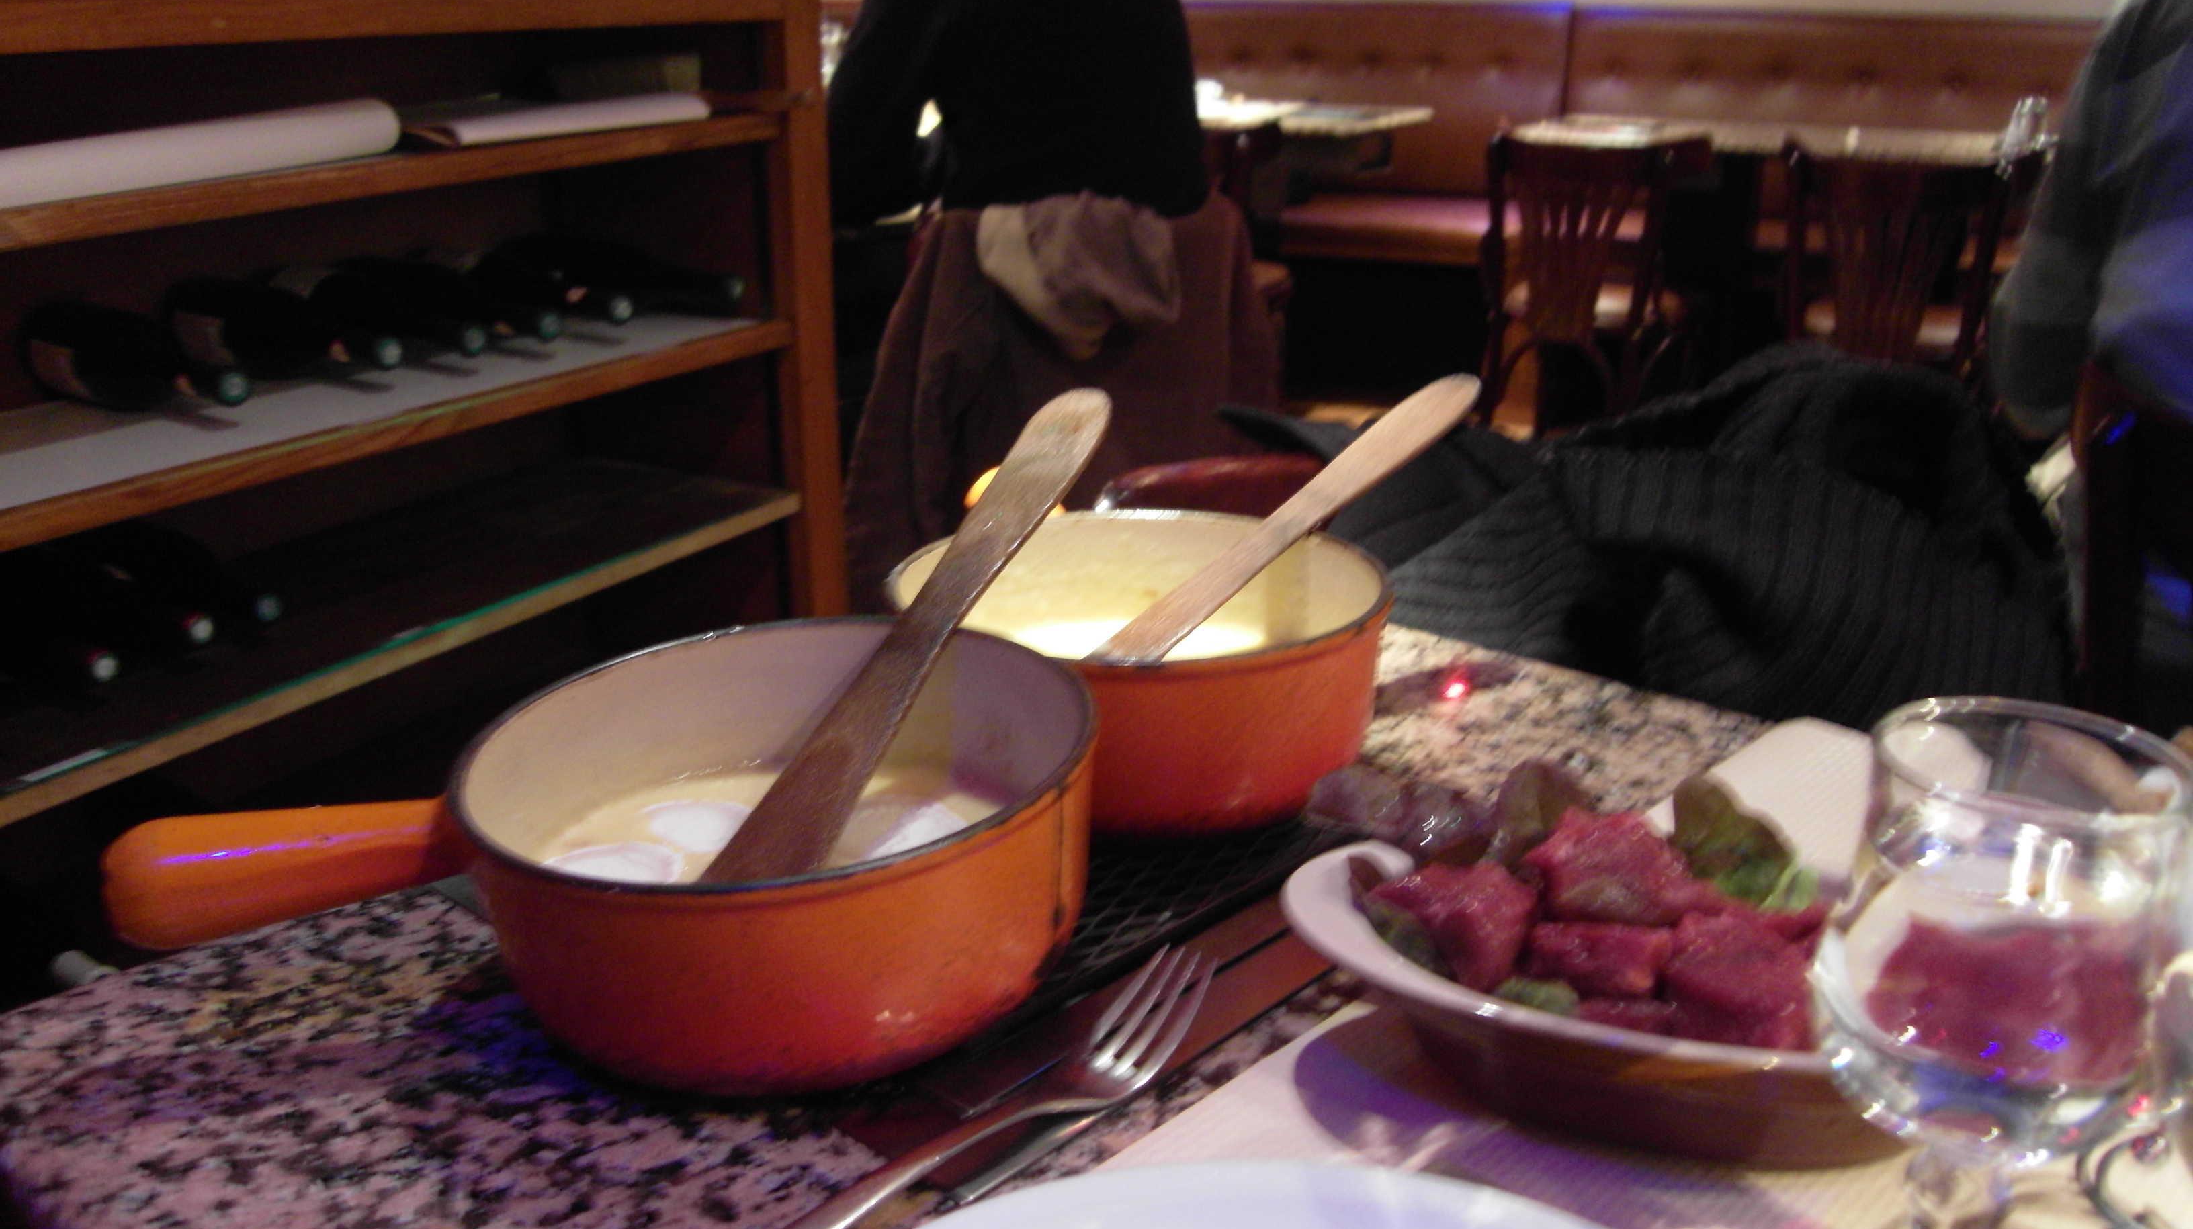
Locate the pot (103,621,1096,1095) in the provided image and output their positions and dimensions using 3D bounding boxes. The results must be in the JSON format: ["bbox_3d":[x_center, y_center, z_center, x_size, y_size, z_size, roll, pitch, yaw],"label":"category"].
[{"bbox_3d":[-0.139,0.078,0.547,0.287,0.076,0.194,-9,22,-17],"label":"pot"}]

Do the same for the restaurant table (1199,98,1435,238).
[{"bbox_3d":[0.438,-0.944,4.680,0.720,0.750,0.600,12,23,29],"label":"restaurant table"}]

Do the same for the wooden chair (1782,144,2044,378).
[{"bbox_3d":[1.462,-0.446,3.236,0.410,0.810,0.470,12,23,29],"label":"wooden chair"}]

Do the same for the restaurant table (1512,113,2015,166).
[{"bbox_3d":[1.499,-0.704,4.027,1.060,0.750,0.600,12,23,29],"label":"restaurant table"}]

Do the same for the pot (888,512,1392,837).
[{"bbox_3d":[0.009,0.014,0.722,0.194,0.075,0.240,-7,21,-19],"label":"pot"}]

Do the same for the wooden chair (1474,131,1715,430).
[{"bbox_3d":[0.996,-0.533,3.470,0.410,0.810,0.470,12,23,29],"label":"wooden chair"}]

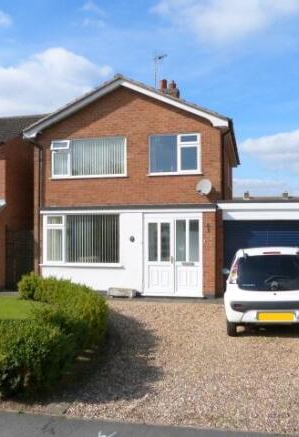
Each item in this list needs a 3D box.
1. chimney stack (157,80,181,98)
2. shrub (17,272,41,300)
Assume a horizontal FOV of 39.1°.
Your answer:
[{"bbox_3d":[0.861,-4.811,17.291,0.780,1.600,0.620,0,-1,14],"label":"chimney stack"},{"bbox_3d":[-3.077,1.736,10.750,0.630,0.710,0.630,0,-1,14],"label":"shrub"}]

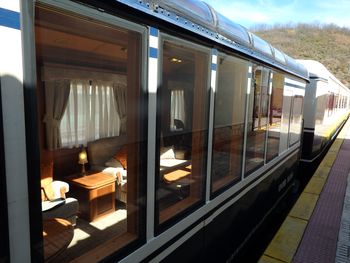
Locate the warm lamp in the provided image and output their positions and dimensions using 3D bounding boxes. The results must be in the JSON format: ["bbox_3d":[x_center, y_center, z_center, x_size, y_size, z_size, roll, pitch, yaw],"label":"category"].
[{"bbox_3d":[-1.418,0.488,3.753,0.150,0.410,0.150,8,10,36],"label":"warm lamp"}]

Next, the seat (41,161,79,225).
[{"bbox_3d":[-1.758,0.859,3.078,0.710,0.840,0.800,8,10,36],"label":"seat"}]

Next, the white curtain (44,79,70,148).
[{"bbox_3d":[-1.666,-0.237,3.451,0.120,0.990,0.410,8,10,36],"label":"white curtain"}]

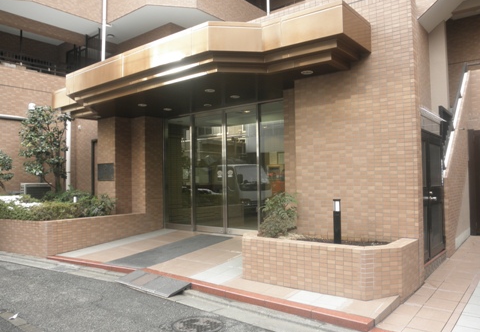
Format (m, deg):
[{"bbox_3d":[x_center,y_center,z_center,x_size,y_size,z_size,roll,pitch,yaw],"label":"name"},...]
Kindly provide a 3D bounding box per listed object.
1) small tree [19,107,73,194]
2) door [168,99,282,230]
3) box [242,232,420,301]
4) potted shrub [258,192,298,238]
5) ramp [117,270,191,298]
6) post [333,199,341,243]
[{"bbox_3d":[-4.603,-0.143,9.189,1.250,2.560,1.200,-3,-2,39],"label":"small tree"},{"bbox_3d":[-0.389,0.125,8.113,3.620,2.590,0.120,-3,-2,39],"label":"door"},{"bbox_3d":[1.147,1.211,5.030,2.000,0.560,1.120,-3,-2,39],"label":"box"},{"bbox_3d":[0.559,0.709,5.571,0.600,0.680,0.580,-3,-2,39],"label":"potted shrub"},{"bbox_3d":[-1.230,1.618,5.387,1.260,0.100,0.400,-3,-2,39],"label":"ramp"},{"bbox_3d":[1.252,0.723,4.980,0.095,0.600,0.095,-3,-2,39],"label":"post"}]

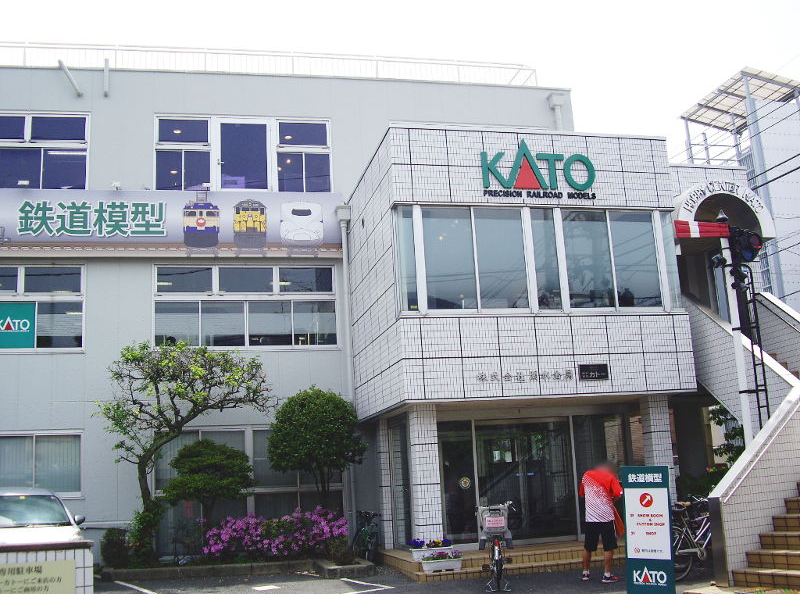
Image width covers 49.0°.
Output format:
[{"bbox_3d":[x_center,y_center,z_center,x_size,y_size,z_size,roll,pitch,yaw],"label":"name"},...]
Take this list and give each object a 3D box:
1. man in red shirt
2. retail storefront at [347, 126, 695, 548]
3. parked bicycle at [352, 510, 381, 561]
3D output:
[{"bbox_3d":[2.833,3.184,12.511,0.560,1.660,0.400,-9,-13,29],"label":"man in red shirt"},{"bbox_3d":[2.095,1.071,17.505,5.350,7.450,4.800,-1,-11,-13],"label":"retail storefront"},{"bbox_3d":[-0.681,4.670,17.436,0.550,1.030,1.650,-4,-11,6],"label":"parked bicycle"}]

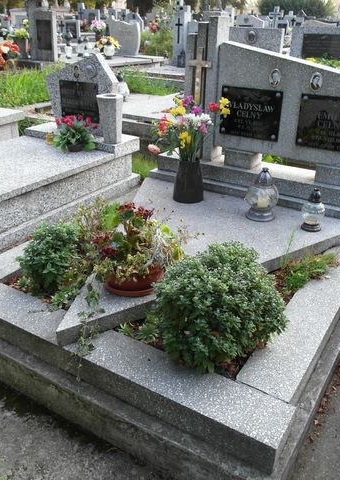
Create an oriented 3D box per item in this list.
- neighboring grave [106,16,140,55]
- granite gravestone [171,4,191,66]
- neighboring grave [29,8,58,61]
[{"bbox_3d":[-0.955,-4.323,9.405,0.756,0.739,0.130,16,31,29],"label":"neighboring grave"},{"bbox_3d":[0.260,-4.115,8.998,0.300,1.100,0.220,16,29,28],"label":"granite gravestone"},{"bbox_3d":[-2.836,-4.510,9.812,0.620,1.040,0.160,15,30,29],"label":"neighboring grave"}]

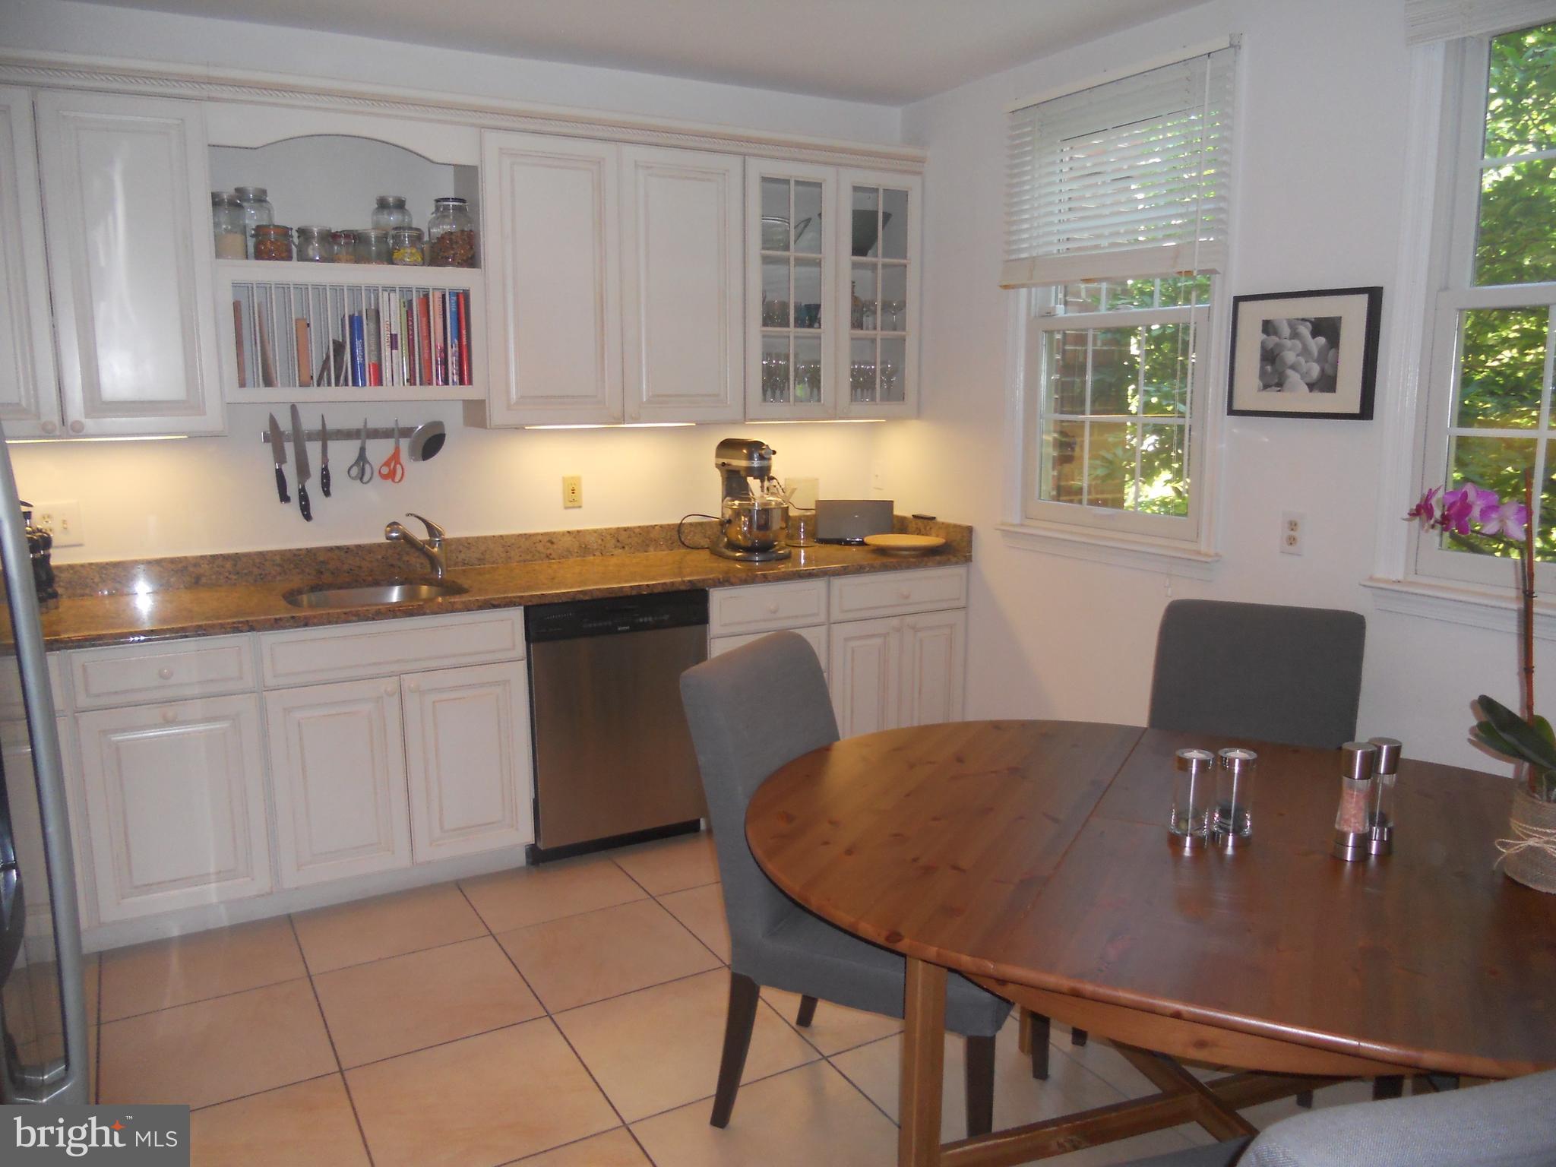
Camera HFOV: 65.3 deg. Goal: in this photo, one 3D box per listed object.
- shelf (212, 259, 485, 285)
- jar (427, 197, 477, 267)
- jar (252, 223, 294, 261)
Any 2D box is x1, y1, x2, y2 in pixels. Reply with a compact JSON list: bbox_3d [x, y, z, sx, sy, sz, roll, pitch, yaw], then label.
[{"bbox_3d":[-1.321,-0.935,3.717,0.752,0.055,0.300,-5,11,-28],"label":"shelf"},{"bbox_3d":[-1.015,-1.082,3.751,0.142,0.217,0.142,0,10,0],"label":"jar"},{"bbox_3d":[-1.466,-0.986,3.527,0.106,0.112,0.106,-6,12,-28],"label":"jar"}]

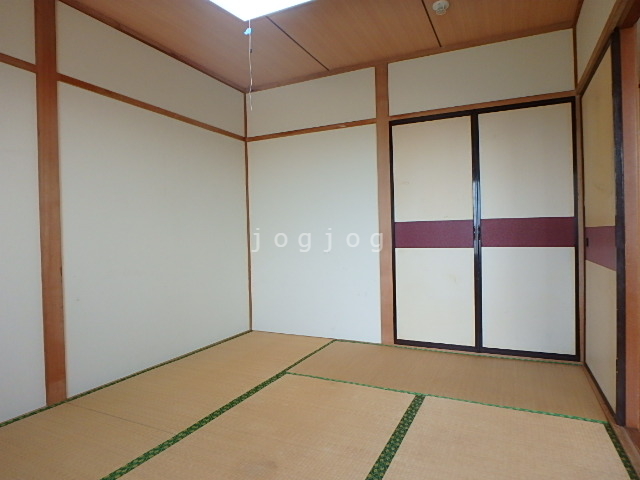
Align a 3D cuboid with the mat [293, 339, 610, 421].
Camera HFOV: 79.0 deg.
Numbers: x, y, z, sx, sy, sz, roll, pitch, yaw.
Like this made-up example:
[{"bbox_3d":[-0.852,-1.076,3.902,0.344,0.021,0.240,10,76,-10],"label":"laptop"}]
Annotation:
[{"bbox_3d":[0.742,0.876,2.557,1.758,0.040,0.877,-1,0,26],"label":"mat"}]

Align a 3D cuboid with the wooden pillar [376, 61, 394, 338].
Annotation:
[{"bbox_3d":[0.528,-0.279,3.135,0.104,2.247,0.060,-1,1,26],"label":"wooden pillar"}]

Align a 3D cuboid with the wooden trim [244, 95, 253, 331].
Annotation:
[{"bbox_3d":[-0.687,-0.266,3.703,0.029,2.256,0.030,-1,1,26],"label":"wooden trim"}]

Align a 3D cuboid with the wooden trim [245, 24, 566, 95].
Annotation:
[{"bbox_3d":[0.480,-1.411,3.112,2.620,0.042,0.032,0,1,26],"label":"wooden trim"}]

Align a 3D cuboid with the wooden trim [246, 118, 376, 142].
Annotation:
[{"bbox_3d":[-0.116,-0.956,3.416,1.278,0.036,0.022,-1,1,26],"label":"wooden trim"}]

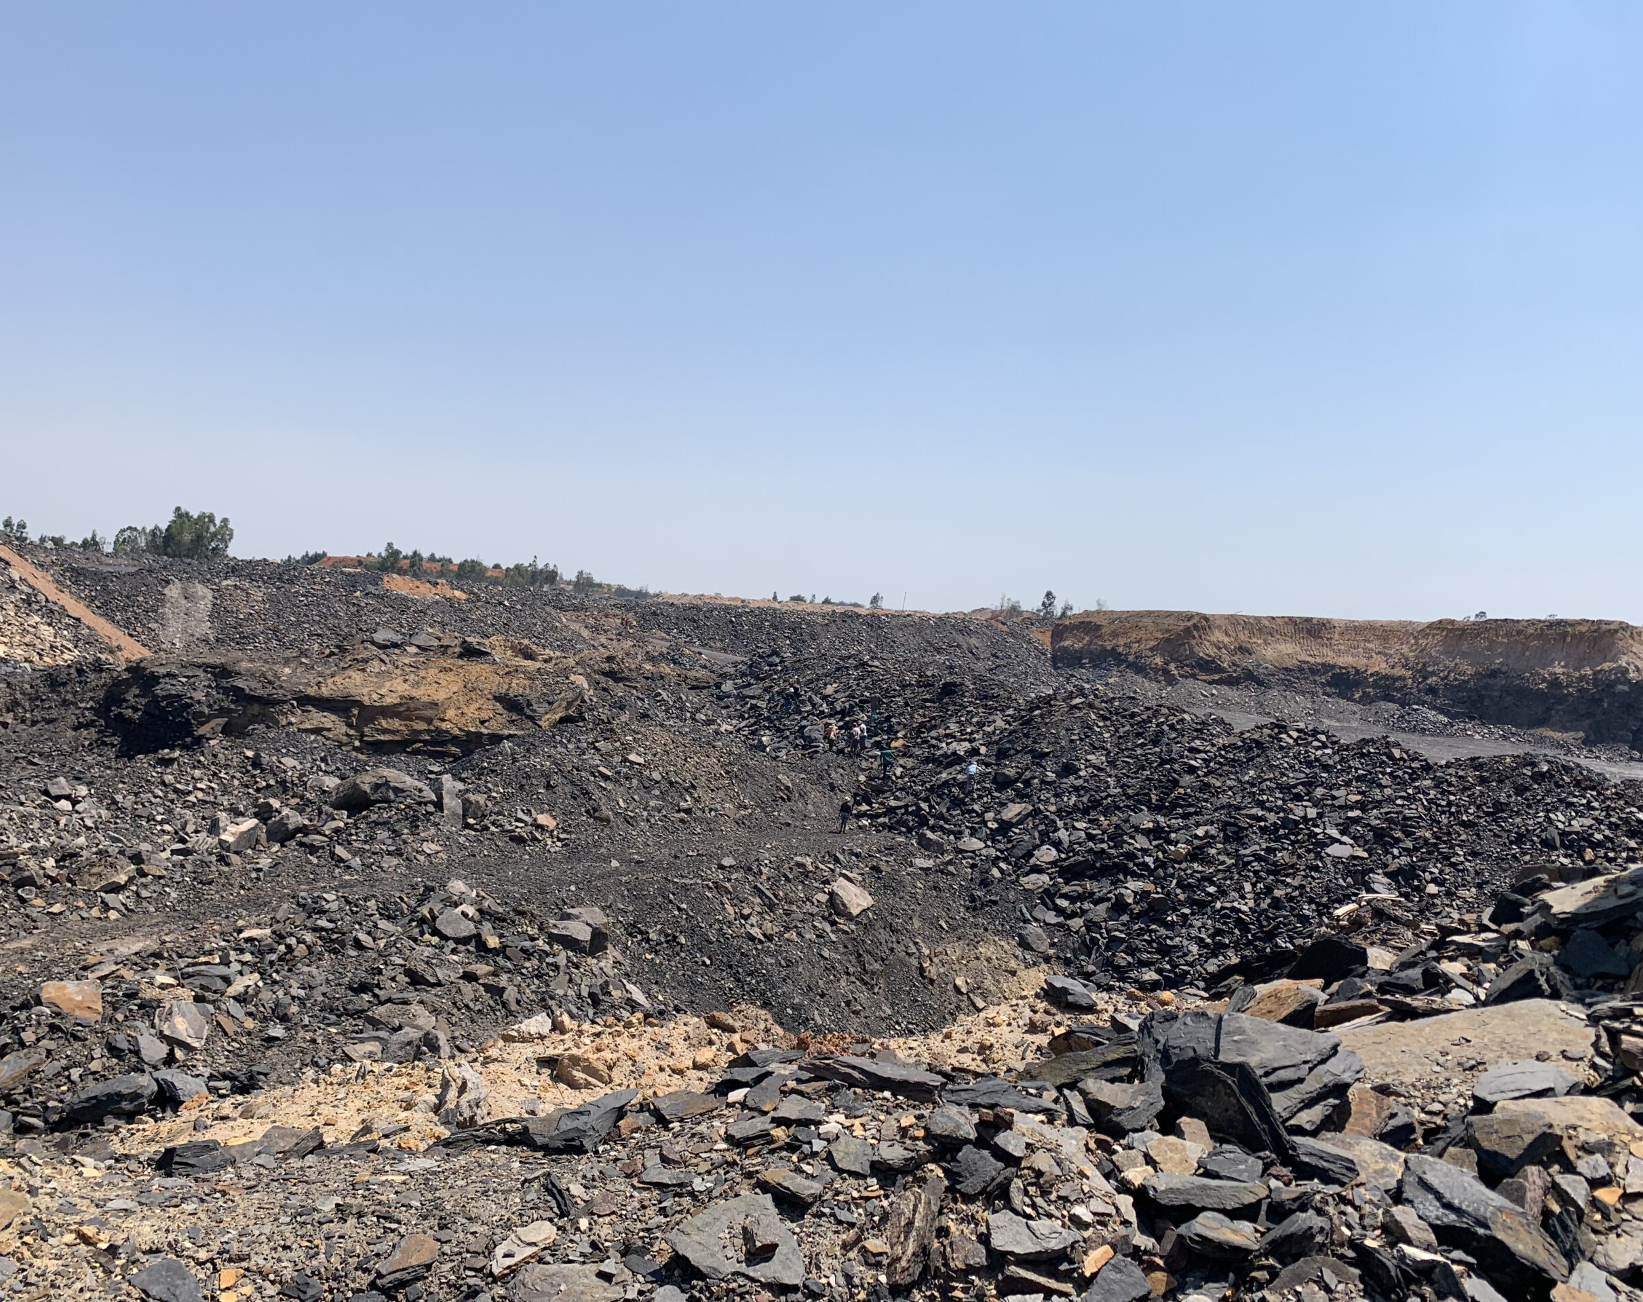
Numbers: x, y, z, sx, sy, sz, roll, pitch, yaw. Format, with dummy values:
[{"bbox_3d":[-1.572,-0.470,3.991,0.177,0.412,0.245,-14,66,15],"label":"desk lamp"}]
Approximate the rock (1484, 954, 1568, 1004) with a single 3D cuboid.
[{"bbox_3d":[3.686,1.708,6.800,0.340,0.211,0.272,0,2,-19],"label":"rock"}]

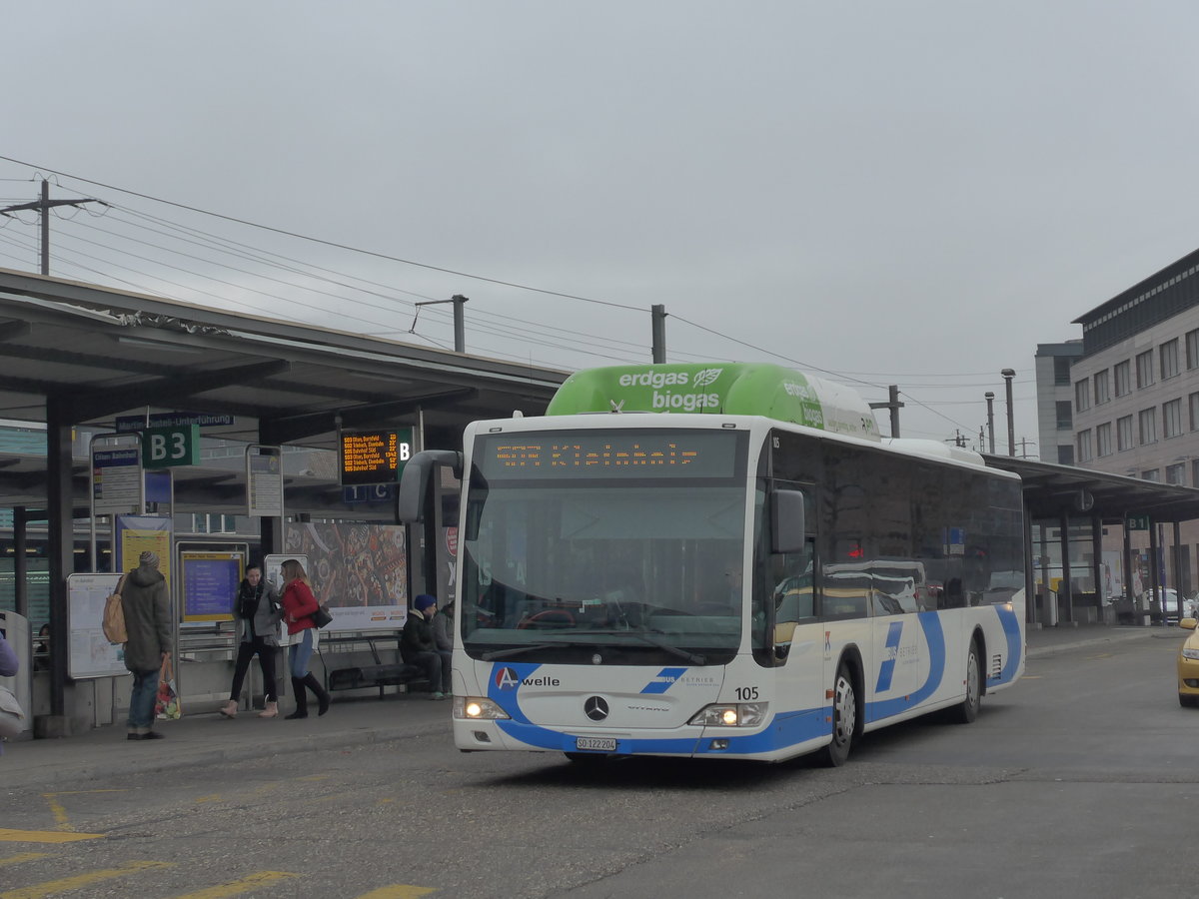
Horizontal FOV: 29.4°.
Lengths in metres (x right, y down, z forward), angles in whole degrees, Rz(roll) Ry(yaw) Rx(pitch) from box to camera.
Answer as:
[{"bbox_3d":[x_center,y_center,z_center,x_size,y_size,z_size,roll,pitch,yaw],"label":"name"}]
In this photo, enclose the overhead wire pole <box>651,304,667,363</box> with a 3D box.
[{"bbox_3d":[1.835,0.656,65.697,0.300,9.700,0.300,-3,-4,22],"label":"overhead wire pole"}]

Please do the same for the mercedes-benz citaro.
[{"bbox_3d":[1.942,1.147,22.496,2.720,3.380,12.060,-1,-3,20],"label":"mercedes-benz citaro"}]

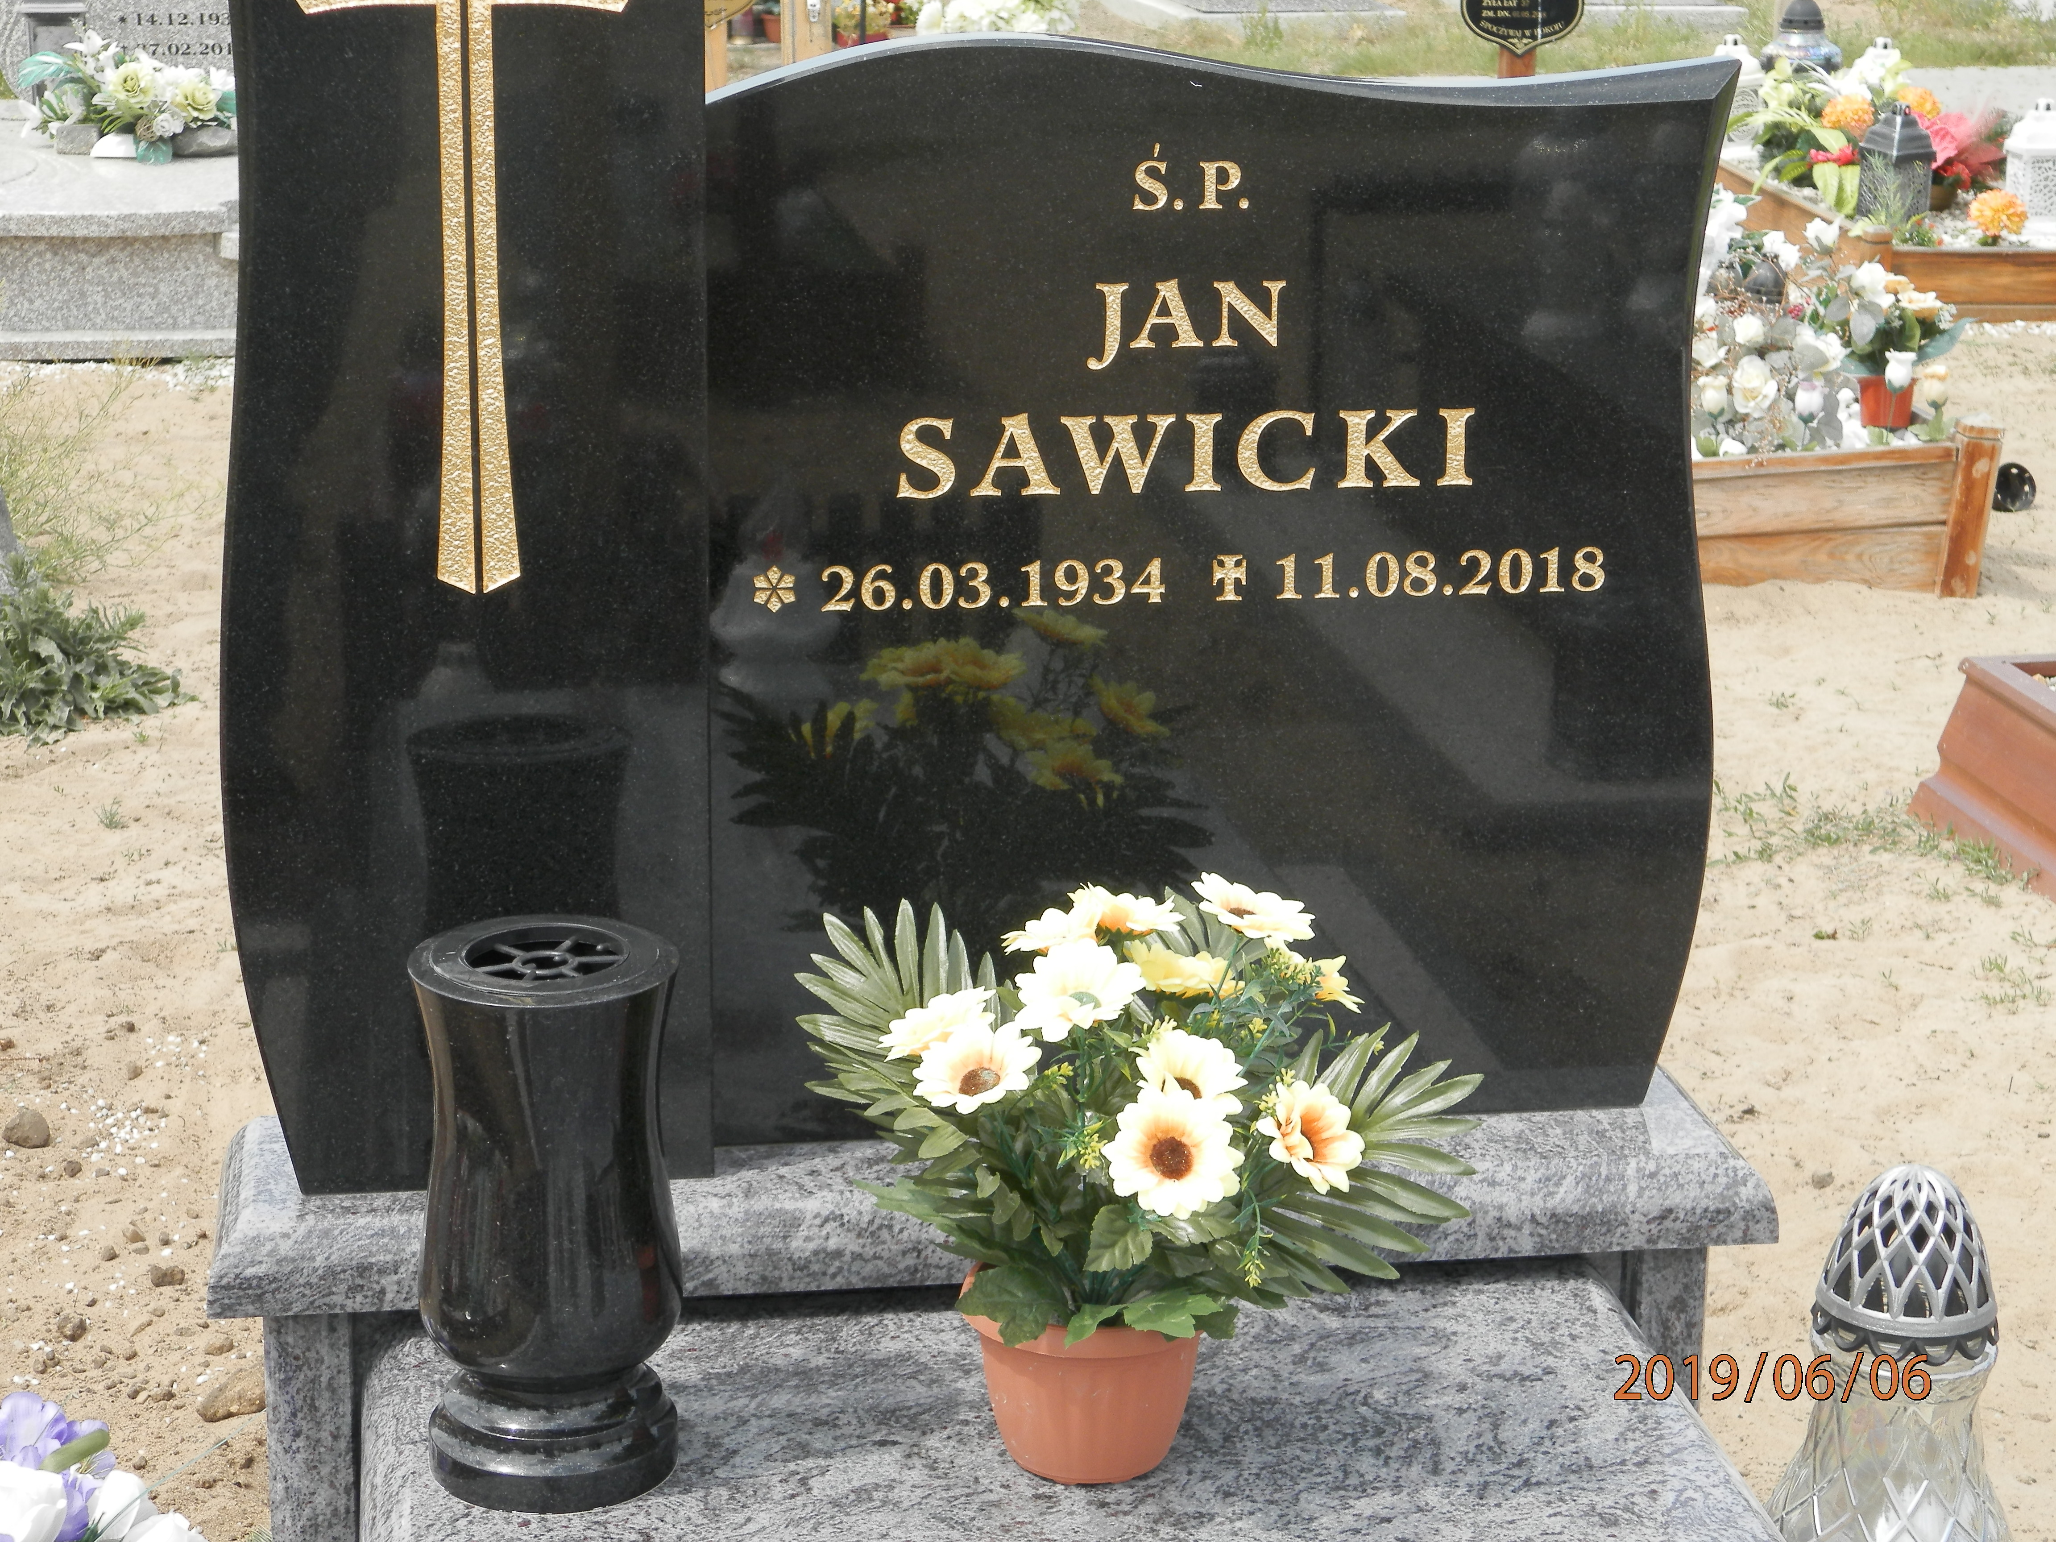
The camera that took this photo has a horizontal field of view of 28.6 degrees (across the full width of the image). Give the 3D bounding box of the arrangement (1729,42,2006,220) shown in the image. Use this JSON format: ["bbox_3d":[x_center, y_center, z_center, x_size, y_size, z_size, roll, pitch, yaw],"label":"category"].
[{"bbox_3d":[1.793,-1.361,8.611,0.580,0.360,0.450,2,16,5],"label":"arrangement"}]

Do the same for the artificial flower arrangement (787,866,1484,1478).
[{"bbox_3d":[0.064,0.232,2.306,0.400,0.360,0.310,0,16,-4],"label":"artificial flower arrangement"}]

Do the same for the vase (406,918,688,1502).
[{"bbox_3d":[-0.274,0.253,2.312,0.153,0.305,0.153,-1,16,-5],"label":"vase"}]

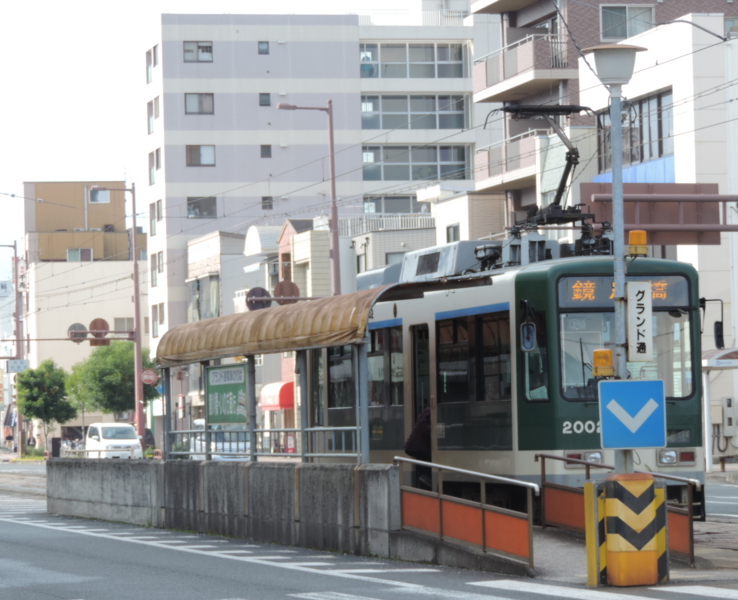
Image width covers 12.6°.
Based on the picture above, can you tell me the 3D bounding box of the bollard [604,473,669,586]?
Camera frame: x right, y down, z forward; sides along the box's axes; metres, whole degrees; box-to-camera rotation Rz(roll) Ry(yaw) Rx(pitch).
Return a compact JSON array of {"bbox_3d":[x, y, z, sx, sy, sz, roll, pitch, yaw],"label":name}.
[{"bbox_3d":[2.371,2.046,29.978,0.520,1.010,0.420,-1,-2,-14],"label":"bollard"}]

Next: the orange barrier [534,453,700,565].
[{"bbox_3d":[2.545,2.172,35.184,0.120,1.080,5.300,-1,-2,-14],"label":"orange barrier"}]

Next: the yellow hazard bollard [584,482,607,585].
[{"bbox_3d":[2.012,2.080,29.971,0.210,0.950,0.240,-1,-2,-14],"label":"yellow hazard bollard"}]

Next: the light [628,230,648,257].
[{"bbox_3d":[2.400,-0.507,29.900,0.170,0.225,0.170,-1,-2,0],"label":"light"}]

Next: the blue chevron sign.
[{"bbox_3d":[2.350,1.023,29.950,0.600,0.600,0.030,-1,-2,-11],"label":"blue chevron sign"}]

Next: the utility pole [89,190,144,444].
[{"bbox_3d":[-11.619,1.065,155.048,2.150,12.790,0.400,-1,-2,-14],"label":"utility pole"}]

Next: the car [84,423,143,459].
[{"bbox_3d":[-10.634,6.129,140.323,1.620,1.900,3.850,-1,-2,-15],"label":"car"}]

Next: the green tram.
[{"bbox_3d":[1.567,1.394,46.878,2.350,3.600,13.400,-1,-2,-14],"label":"green tram"}]

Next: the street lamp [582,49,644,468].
[{"bbox_3d":[2.273,0.004,30.113,0.600,4.600,0.600,-1,-2,-14],"label":"street lamp"}]

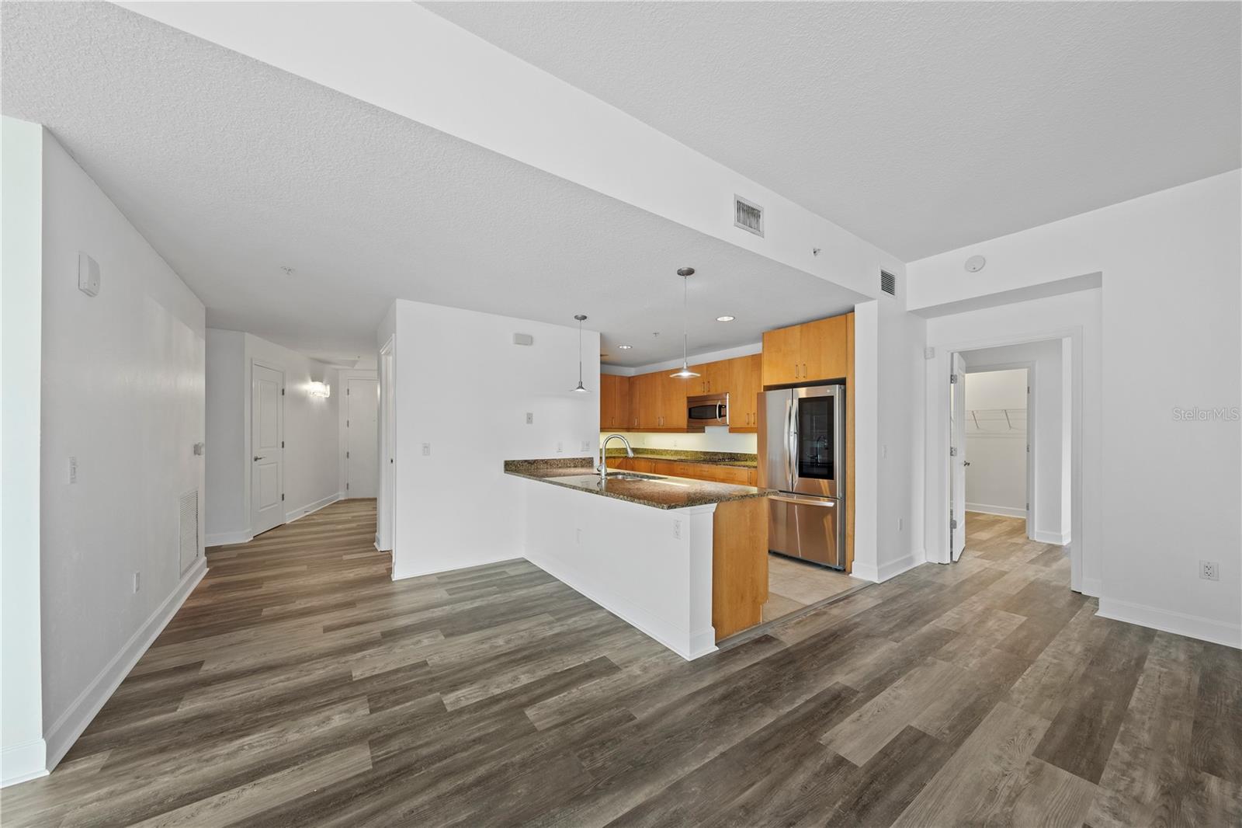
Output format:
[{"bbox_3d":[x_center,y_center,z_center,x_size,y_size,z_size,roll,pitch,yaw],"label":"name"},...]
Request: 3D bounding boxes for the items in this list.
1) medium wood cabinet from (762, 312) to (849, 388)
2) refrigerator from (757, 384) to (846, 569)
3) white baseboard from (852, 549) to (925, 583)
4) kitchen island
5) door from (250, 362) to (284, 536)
[{"bbox_3d":[2.087,-0.628,4.412,0.605,0.630,0.927,1,-1,-36],"label":"medium wood cabinet"},{"bbox_3d":[2.030,0.614,4.414,0.736,1.763,0.897,1,-1,-36],"label":"refrigerator"},{"bbox_3d":[2.569,1.409,3.945,1.008,0.136,0.232,1,-1,-36],"label":"white baseboard"},{"bbox_3d":[-0.043,0.973,3.516,1.043,0.972,2.428,1,-1,-36],"label":"kitchen island"},{"bbox_3d":[-4.687,0.457,5.484,0.060,2.150,0.760,0,-1,-15],"label":"door"}]

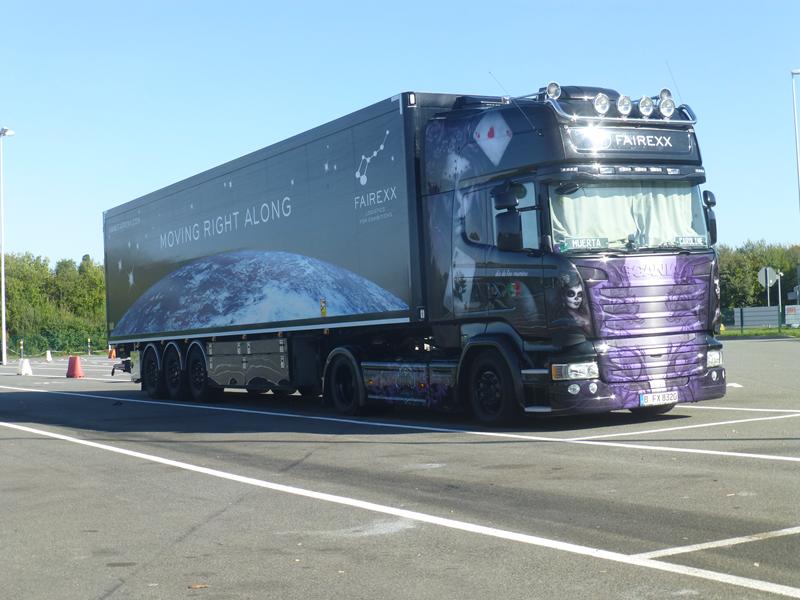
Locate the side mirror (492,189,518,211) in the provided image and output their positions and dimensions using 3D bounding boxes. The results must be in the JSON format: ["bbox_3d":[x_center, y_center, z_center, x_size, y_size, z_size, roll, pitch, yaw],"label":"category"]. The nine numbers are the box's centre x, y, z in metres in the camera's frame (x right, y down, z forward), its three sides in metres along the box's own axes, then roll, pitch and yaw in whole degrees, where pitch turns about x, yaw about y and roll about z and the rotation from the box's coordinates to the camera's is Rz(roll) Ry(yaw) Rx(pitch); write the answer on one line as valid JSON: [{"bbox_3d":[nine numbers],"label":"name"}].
[{"bbox_3d":[1.125,-1.053,14.241,0.250,0.230,0.150,-3,0,-8],"label":"side mirror"}]

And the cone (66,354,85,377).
[{"bbox_3d":[-10.604,2.183,43.800,0.520,0.750,0.520,-2,-1,-28],"label":"cone"}]

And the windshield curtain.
[{"bbox_3d":[2.527,-0.916,14.631,2.030,0.730,0.200,-3,0,-28],"label":"windshield curtain"}]

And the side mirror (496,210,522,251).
[{"bbox_3d":[1.156,-0.734,14.235,0.250,0.420,0.130,-3,0,-8],"label":"side mirror"}]

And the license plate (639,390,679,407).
[{"bbox_3d":[2.771,1.053,14.342,0.520,0.115,0.020,-3,0,-28],"label":"license plate"}]

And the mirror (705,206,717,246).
[{"bbox_3d":[3.614,-0.859,15.570,0.130,0.440,0.240,-3,0,42],"label":"mirror"}]

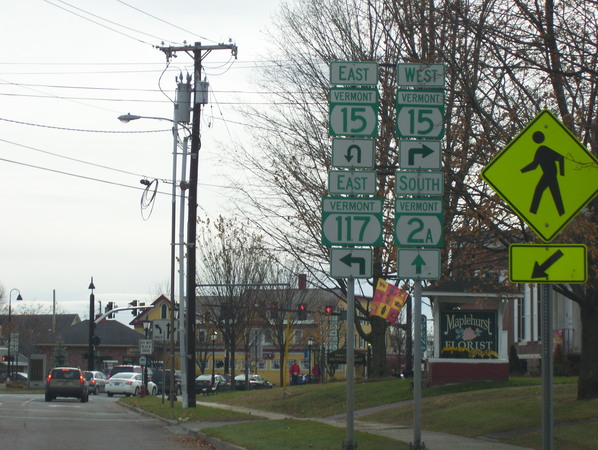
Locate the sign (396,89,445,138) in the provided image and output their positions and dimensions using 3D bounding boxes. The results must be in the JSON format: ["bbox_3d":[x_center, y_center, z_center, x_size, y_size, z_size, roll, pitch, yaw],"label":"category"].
[{"bbox_3d":[1.530,-1.404,23.544,0.610,0.610,0.030,1,-5,-5],"label":"sign"}]

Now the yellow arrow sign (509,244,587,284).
[{"bbox_3d":[1.917,0.299,14.400,0.610,0.305,0.030,1,-5,-2],"label":"yellow arrow sign"}]

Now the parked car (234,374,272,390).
[{"bbox_3d":[-3.727,12.925,153.000,1.770,1.430,4.600,-1,-5,21],"label":"parked car"}]

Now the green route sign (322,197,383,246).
[{"bbox_3d":[0.677,-0.040,23.450,0.762,0.610,0.030,1,-5,-7],"label":"green route sign"}]

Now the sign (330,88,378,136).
[{"bbox_3d":[0.687,-1.421,23.470,0.610,0.610,0.030,1,-5,-5],"label":"sign"}]

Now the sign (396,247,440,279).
[{"bbox_3d":[1.500,0.492,23.250,0.533,0.381,0.030,1,-5,-1],"label":"sign"}]

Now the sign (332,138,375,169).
[{"bbox_3d":[0.694,-0.899,23.550,0.533,0.381,0.030,1,-5,-7],"label":"sign"}]

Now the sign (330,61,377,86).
[{"bbox_3d":[0.702,-1.913,23.600,0.610,0.305,0.030,1,-5,-7],"label":"sign"}]

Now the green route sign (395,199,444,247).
[{"bbox_3d":[1.506,-0.031,23.434,0.610,0.610,0.030,1,-5,-5],"label":"green route sign"}]

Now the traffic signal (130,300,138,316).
[{"bbox_3d":[-10.946,5.543,124.000,0.460,1.070,0.360,-1,-5,20],"label":"traffic signal"}]

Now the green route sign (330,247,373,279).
[{"bbox_3d":[0.666,0.485,23.420,0.533,0.381,0.030,1,-5,-7],"label":"green route sign"}]

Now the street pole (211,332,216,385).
[{"bbox_3d":[-6.522,10.243,143.000,0.420,4.300,0.420,2,-5,-8],"label":"street pole"}]

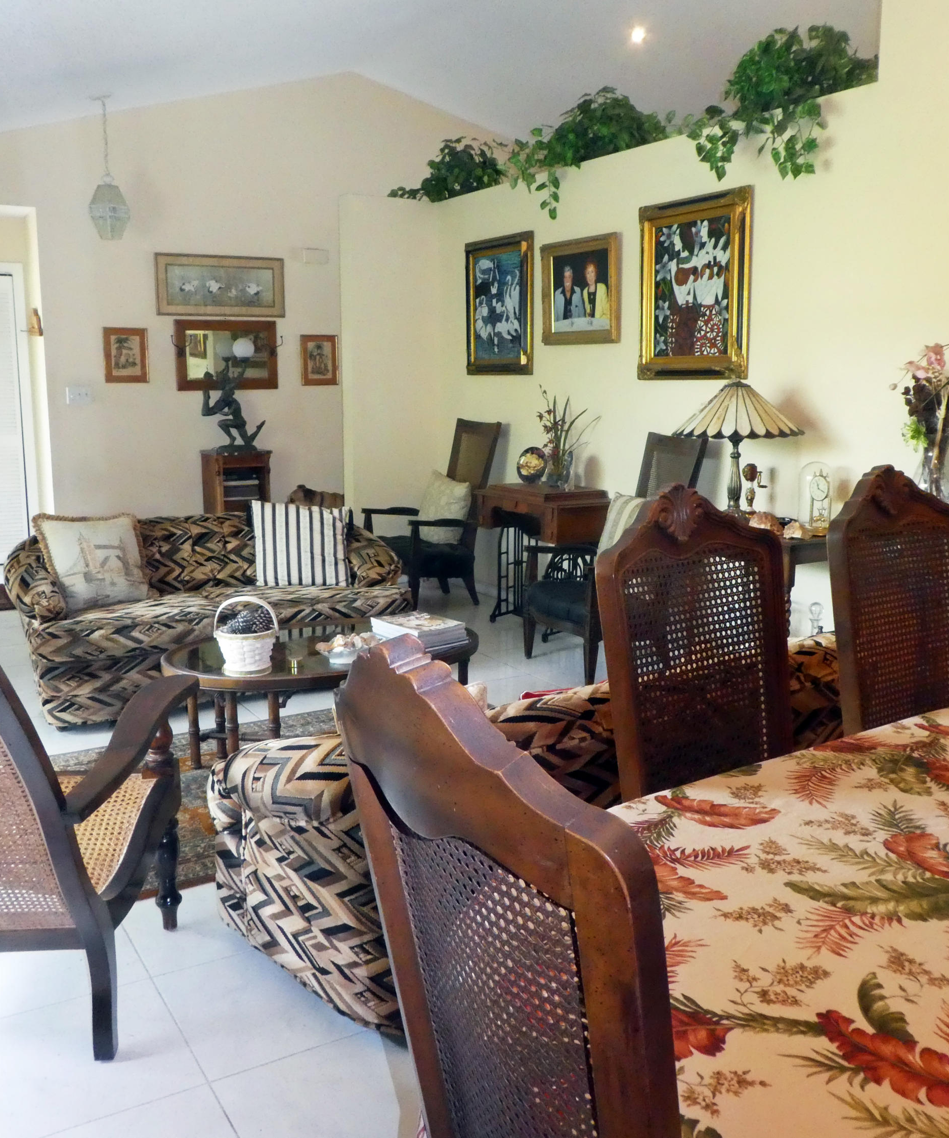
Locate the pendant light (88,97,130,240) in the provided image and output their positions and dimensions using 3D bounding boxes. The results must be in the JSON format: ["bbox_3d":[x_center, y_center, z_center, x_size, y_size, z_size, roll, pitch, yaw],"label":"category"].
[{"bbox_3d":[-2.266,-2.465,6.488,0.250,0.839,0.250,-6,12,-31],"label":"pendant light"}]

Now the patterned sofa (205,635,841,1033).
[{"bbox_3d":[0.165,0.543,2.724,1.710,0.709,0.806,-6,12,-31],"label":"patterned sofa"}]

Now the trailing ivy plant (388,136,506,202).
[{"bbox_3d":[-0.137,-2.540,6.696,0.584,0.347,0.667,-6,12,-31],"label":"trailing ivy plant"}]

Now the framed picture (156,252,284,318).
[{"bbox_3d":[-1.823,-2.040,7.601,0.946,0.421,0.030,-6,12,-31],"label":"framed picture"}]

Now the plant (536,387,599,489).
[{"bbox_3d":[0.482,-0.686,5.615,0.222,0.525,0.306,-6,12,-31],"label":"plant"}]

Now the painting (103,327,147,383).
[{"bbox_3d":[-2.427,-1.486,7.338,0.299,0.371,0.025,-6,12,-31],"label":"painting"}]

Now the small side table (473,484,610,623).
[{"bbox_3d":[0.374,-0.046,5.780,0.410,0.780,0.770,-6,12,-31],"label":"small side table"}]

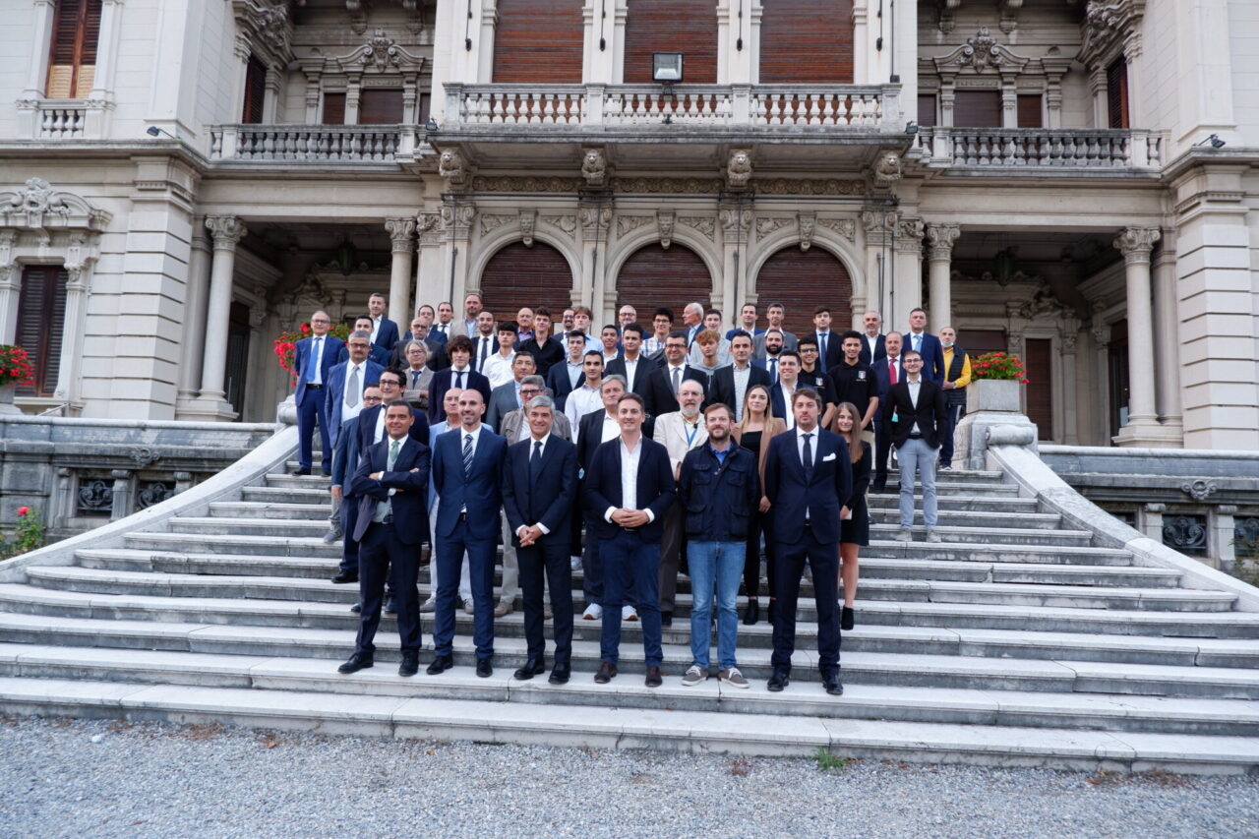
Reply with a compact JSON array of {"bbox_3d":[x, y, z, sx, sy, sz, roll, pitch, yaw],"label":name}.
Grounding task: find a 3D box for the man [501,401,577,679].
[{"bbox_3d":[-0.557,0.730,5.172,0.490,1.778,0.350,2,-6,0],"label":"man"}]

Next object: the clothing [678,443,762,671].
[{"bbox_3d":[0.558,0.853,5.037,0.520,1.400,0.320,1,-6,5],"label":"clothing"}]

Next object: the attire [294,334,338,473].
[{"bbox_3d":[-3.266,-0.171,8.383,0.480,1.486,0.300,3,-6,-14],"label":"attire"}]

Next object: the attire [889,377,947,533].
[{"bbox_3d":[2.513,0.301,7.000,0.500,1.389,0.300,0,-6,16],"label":"attire"}]

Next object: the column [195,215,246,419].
[{"bbox_3d":[-8.932,-2.174,17.479,0.660,4.461,0.660,2,-6,3],"label":"column"}]

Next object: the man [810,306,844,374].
[{"bbox_3d":[2.157,-0.345,8.832,0.500,1.780,0.320,1,-6,8],"label":"man"}]

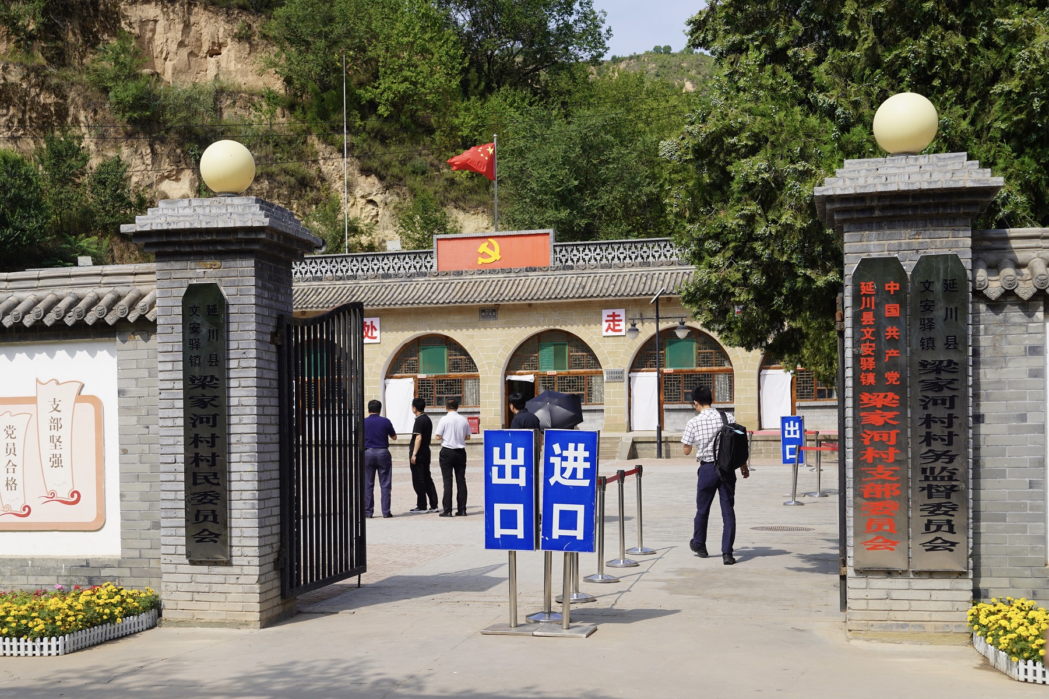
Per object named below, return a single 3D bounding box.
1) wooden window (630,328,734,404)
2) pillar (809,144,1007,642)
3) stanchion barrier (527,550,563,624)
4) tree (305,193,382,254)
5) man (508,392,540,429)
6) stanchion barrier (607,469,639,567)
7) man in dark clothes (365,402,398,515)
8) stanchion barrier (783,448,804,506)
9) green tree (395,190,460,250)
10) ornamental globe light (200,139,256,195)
[{"bbox_3d":[4.913,0.511,38.200,3.200,2.400,0.150,-1,-2,16],"label":"wooden window"},{"bbox_3d":[2.496,0.272,7.980,1.100,3.060,1.100,-1,-2,11],"label":"pillar"},{"bbox_3d":[0.166,1.531,9.063,0.325,0.920,0.325,-1,-2,0],"label":"stanchion barrier"},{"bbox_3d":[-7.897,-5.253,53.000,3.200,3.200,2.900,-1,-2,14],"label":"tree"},{"bbox_3d":[0.018,1.372,14.976,0.500,1.680,0.340,0,-2,-30],"label":"man"},{"bbox_3d":[0.962,1.635,11.970,0.330,0.910,0.330,-1,-2,11],"label":"stanchion barrier"},{"bbox_3d":[-2.146,1.577,17.700,0.560,1.700,0.380,-1,-2,9],"label":"man in dark clothes"},{"bbox_3d":[4.266,1.996,19.300,0.325,0.920,0.325,3,-2,0],"label":"stanchion barrier"},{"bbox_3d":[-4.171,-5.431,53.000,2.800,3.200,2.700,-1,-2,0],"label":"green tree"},{"bbox_3d":[-2.194,-1.345,9.050,0.410,0.405,0.410,-1,-2,14],"label":"ornamental globe light"}]

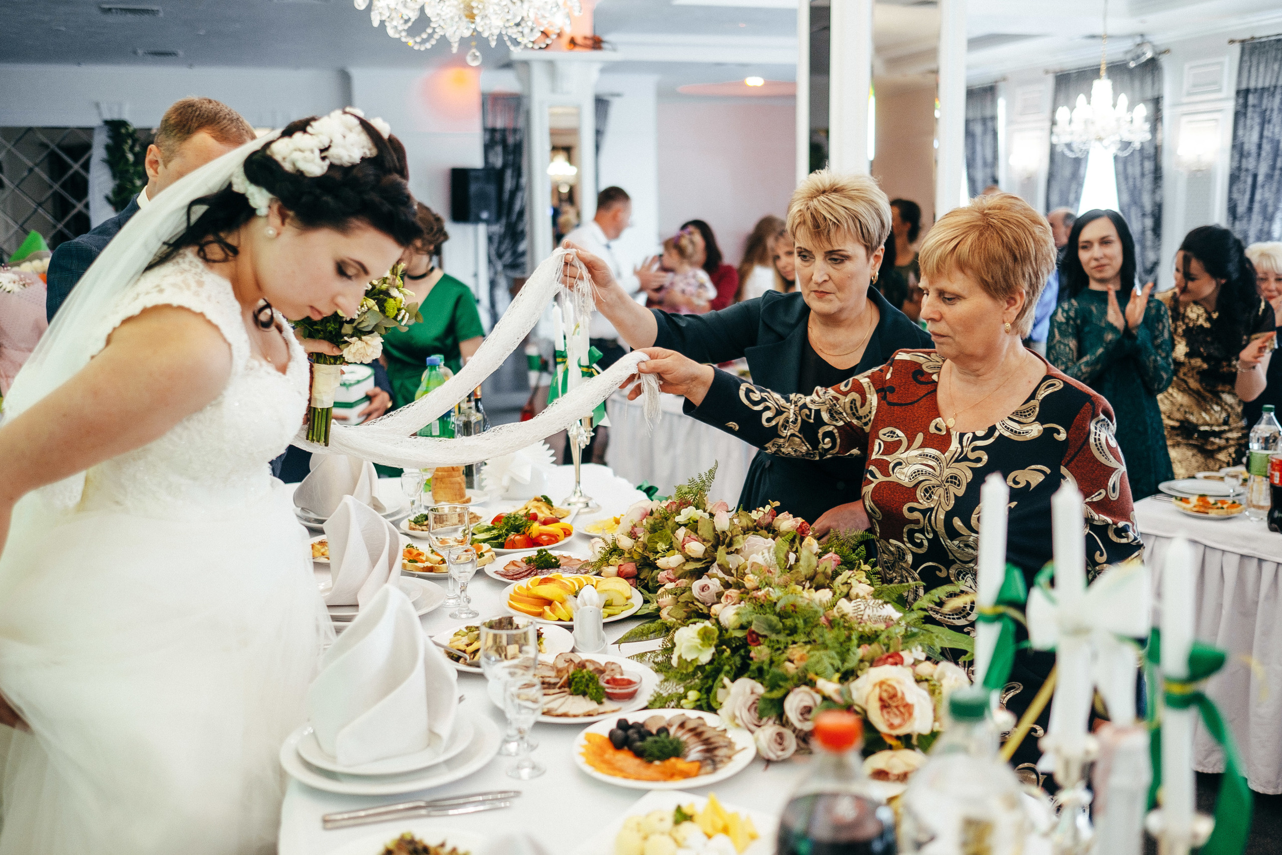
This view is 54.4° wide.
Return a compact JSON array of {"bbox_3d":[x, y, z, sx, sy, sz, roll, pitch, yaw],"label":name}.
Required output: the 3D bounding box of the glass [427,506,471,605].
[{"bbox_3d":[-0.353,0.240,2.317,0.079,0.177,0.079,-1,11,0],"label":"glass"}]

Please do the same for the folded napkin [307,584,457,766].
[{"bbox_3d":[-0.338,0.310,1.617,0.185,0.215,0.150,-3,10,-11],"label":"folded napkin"}]

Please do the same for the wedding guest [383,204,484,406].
[{"bbox_3d":[-0.750,0.012,4.378,0.480,1.570,0.330,4,12,21],"label":"wedding guest"}]

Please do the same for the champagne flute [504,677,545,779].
[{"bbox_3d":[-0.148,0.386,1.597,0.054,0.118,0.054,-1,10,0],"label":"champagne flute"}]

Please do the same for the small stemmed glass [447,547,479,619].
[{"bbox_3d":[-0.323,0.282,2.256,0.052,0.117,0.052,-1,11,0],"label":"small stemmed glass"}]

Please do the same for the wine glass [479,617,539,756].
[{"bbox_3d":[-0.165,0.329,1.590,0.074,0.165,0.074,0,11,0],"label":"wine glass"}]

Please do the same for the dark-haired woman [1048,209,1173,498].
[{"bbox_3d":[1.542,0.105,4.207,0.440,1.660,0.330,3,11,19],"label":"dark-haired woman"}]

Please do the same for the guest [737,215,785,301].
[{"bbox_3d":[0.563,-0.239,5.758,0.320,1.520,0.440,-6,12,-25],"label":"guest"}]

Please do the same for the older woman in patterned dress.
[{"bbox_3d":[0.395,0.458,1.900,0.640,1.600,0.540,-8,13,-34],"label":"older woman in patterned dress"}]

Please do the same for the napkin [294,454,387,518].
[{"bbox_3d":[-0.710,0.101,2.950,0.190,0.170,0.150,2,11,15],"label":"napkin"}]

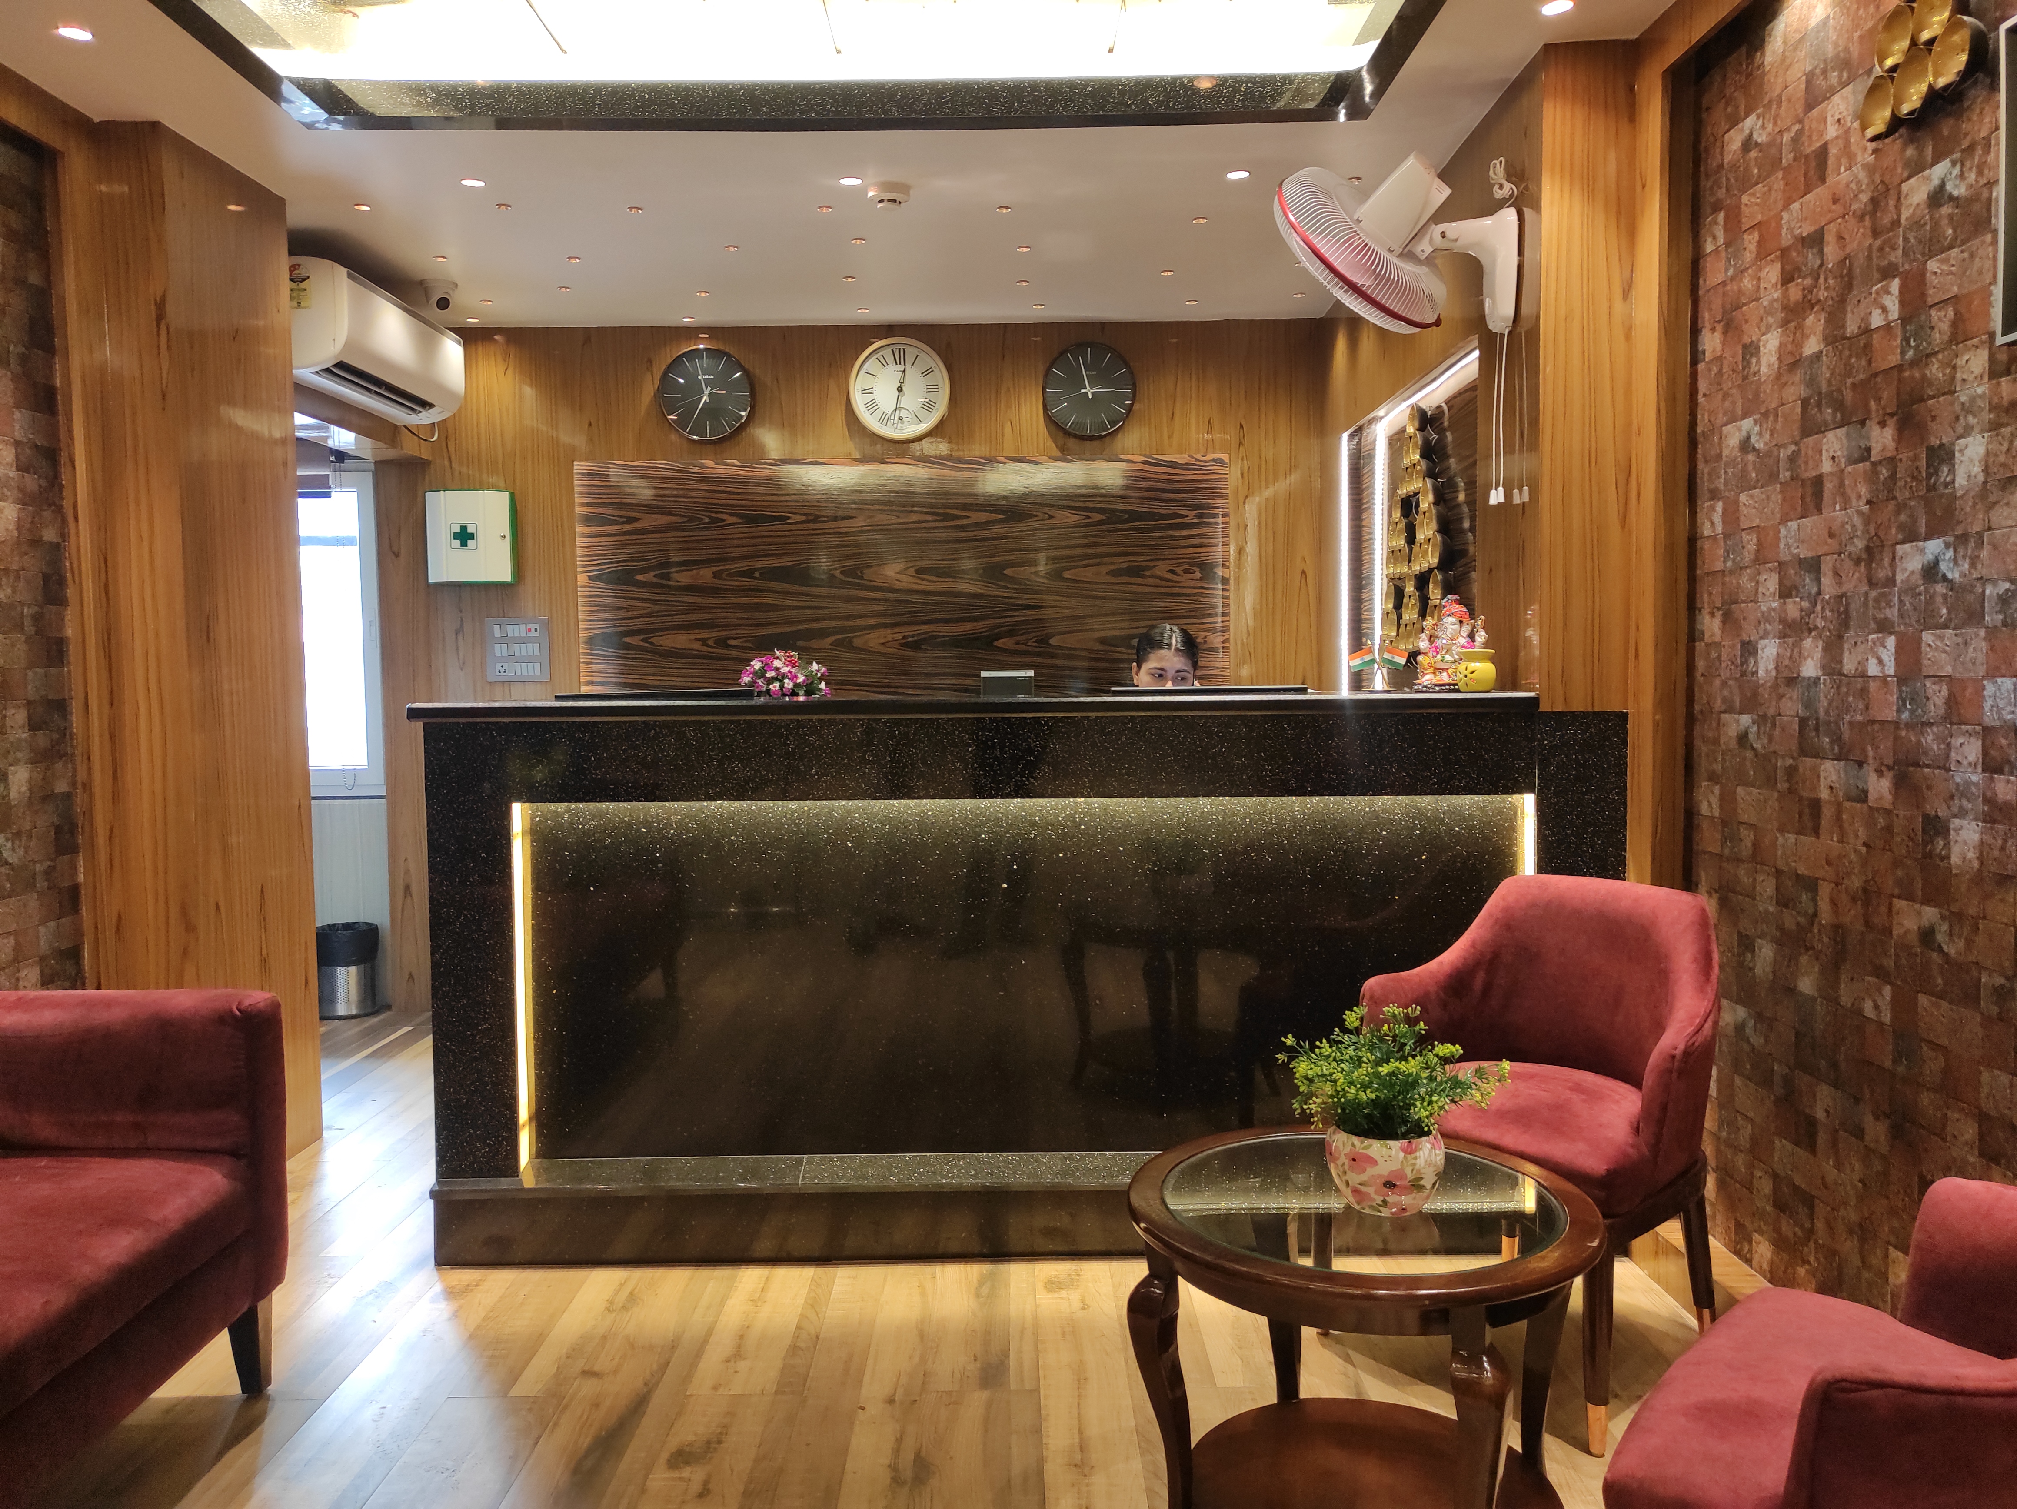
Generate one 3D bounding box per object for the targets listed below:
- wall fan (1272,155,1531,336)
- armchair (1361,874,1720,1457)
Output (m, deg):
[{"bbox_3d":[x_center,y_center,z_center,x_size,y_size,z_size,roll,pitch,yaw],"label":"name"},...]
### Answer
[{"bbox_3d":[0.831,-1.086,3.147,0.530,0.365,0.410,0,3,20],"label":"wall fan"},{"bbox_3d":[0.911,0.625,2.493,0.575,0.775,0.550,-3,3,-42],"label":"armchair"}]

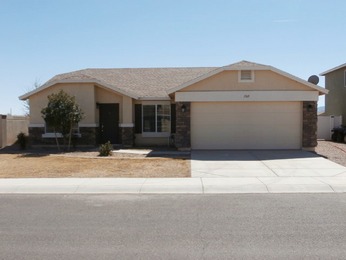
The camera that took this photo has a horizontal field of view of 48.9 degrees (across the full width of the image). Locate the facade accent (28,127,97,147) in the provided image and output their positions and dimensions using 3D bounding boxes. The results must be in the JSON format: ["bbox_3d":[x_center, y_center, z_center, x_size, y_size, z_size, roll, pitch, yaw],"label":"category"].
[{"bbox_3d":[-5.567,0.327,19.150,3.420,0.970,0.200,0,0,2],"label":"facade accent"}]

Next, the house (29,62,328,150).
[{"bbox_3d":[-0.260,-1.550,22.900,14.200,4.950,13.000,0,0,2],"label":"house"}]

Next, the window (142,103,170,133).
[{"bbox_3d":[-0.837,-0.579,19.650,1.480,1.450,0.130,0,0,2],"label":"window"}]

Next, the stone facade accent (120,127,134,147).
[{"bbox_3d":[-2.277,0.333,19.150,0.620,0.970,0.400,0,0,2],"label":"stone facade accent"}]

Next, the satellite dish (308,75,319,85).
[{"bbox_3d":[6.520,-2.311,17.600,0.520,0.540,0.350,0,0,6],"label":"satellite dish"}]

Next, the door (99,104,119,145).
[{"bbox_3d":[-3.285,-0.304,19.600,1.030,2.080,0.120,0,0,2],"label":"door"}]

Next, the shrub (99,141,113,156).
[{"bbox_3d":[-2.706,0.770,15.400,0.570,0.620,0.550,0,0,2],"label":"shrub"}]

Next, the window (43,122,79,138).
[{"bbox_3d":[-5.578,-0.312,19.100,1.770,1.270,0.130,0,0,2],"label":"window"}]

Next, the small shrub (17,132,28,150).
[{"bbox_3d":[-7.301,0.574,18.500,0.550,0.830,0.550,0,0,2],"label":"small shrub"}]

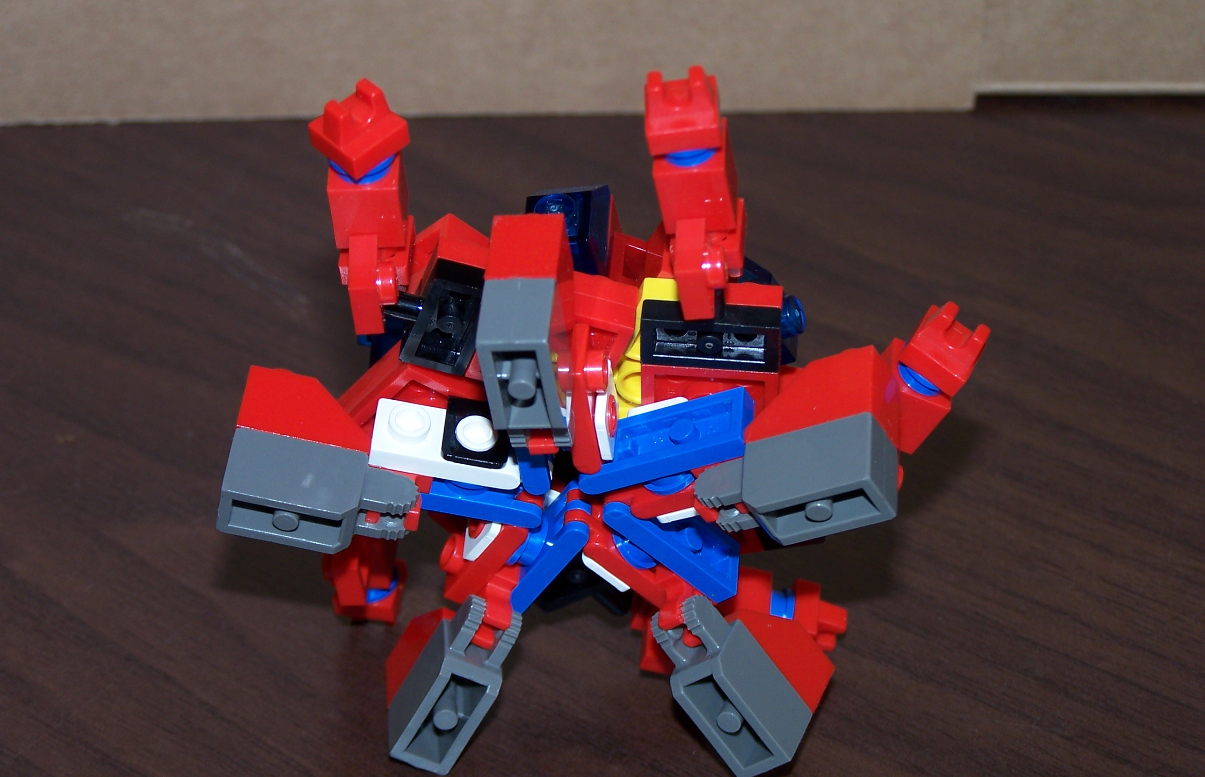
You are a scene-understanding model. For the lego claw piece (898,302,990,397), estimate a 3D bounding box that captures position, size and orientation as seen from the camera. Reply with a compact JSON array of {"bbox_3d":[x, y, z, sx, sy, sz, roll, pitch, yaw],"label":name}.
[{"bbox_3d":[0.041,-0.006,0.388,0.008,0.008,0.008,35,45,-1],"label":"lego claw piece"}]

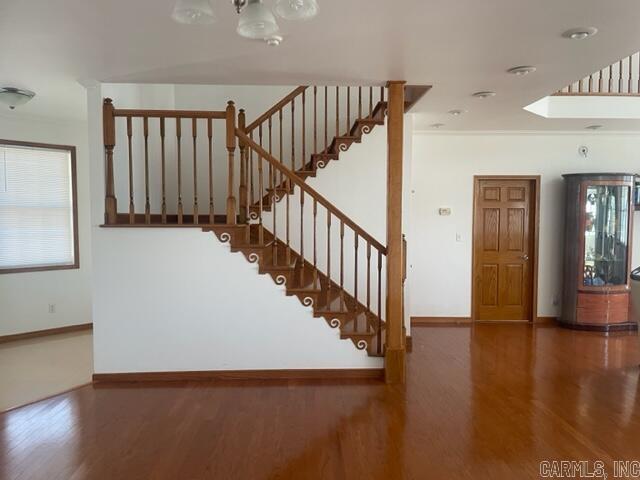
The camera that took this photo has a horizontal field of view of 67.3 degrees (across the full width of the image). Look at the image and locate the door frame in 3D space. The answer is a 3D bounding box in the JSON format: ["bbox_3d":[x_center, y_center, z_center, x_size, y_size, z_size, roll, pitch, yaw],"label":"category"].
[{"bbox_3d":[2.660,0.165,6.944,0.840,2.050,0.050,0,3,-1],"label":"door frame"}]

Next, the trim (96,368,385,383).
[{"bbox_3d":[-0.745,1.249,4.415,2.650,0.100,0.020,0,3,-2],"label":"trim"}]

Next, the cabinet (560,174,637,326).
[{"bbox_3d":[3.810,0.161,6.594,0.940,2.080,0.560,0,3,-1],"label":"cabinet"}]

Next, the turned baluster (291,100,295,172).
[{"bbox_3d":[-0.321,-1.222,5.591,0.042,0.850,0.042,0,3,-2],"label":"turned baluster"}]

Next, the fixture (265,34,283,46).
[{"bbox_3d":[-0.321,-1.374,3.357,0.135,0.045,0.135,0,3,-2],"label":"fixture"}]

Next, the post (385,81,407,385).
[{"bbox_3d":[0.690,-0.070,4.371,0.175,2.740,0.175,0,3,-2],"label":"post"}]

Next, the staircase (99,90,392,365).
[{"bbox_3d":[-0.530,-0.254,5.574,3.000,3.000,2.350,0,3,-2],"label":"staircase"}]

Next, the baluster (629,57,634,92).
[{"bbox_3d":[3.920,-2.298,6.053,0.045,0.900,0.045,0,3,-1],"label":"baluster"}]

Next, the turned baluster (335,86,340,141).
[{"bbox_3d":[0.204,-1.598,5.574,0.042,0.850,0.042,0,3,-2],"label":"turned baluster"}]

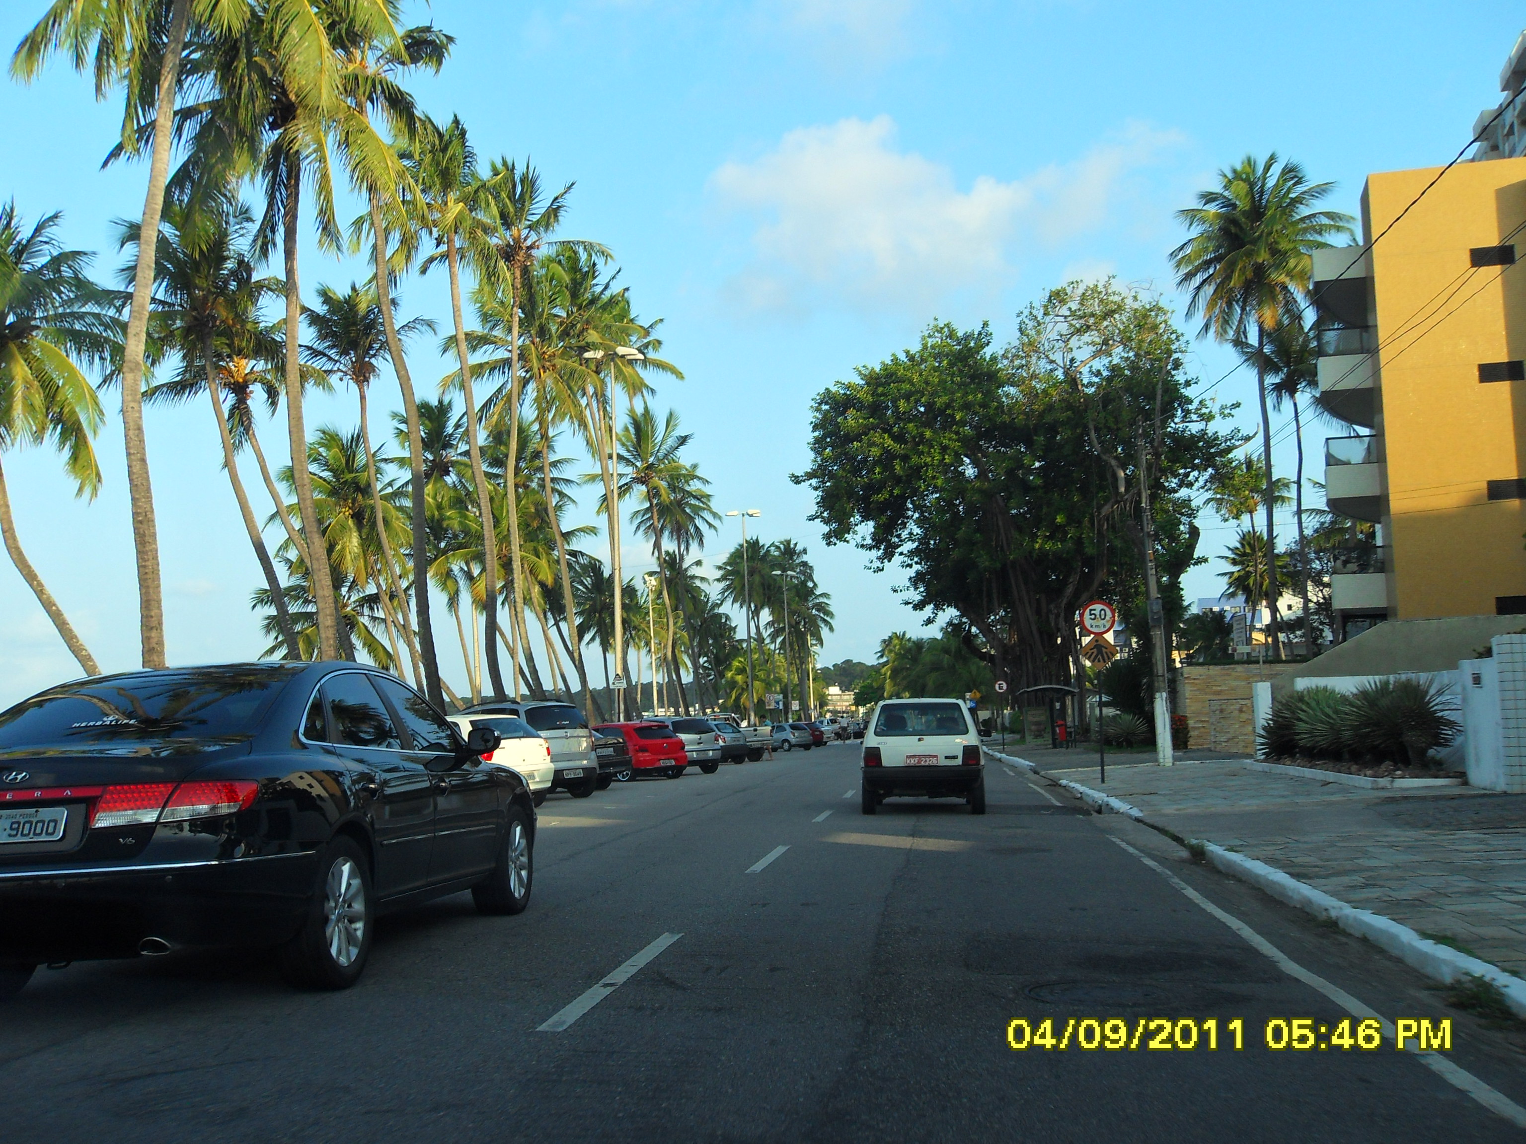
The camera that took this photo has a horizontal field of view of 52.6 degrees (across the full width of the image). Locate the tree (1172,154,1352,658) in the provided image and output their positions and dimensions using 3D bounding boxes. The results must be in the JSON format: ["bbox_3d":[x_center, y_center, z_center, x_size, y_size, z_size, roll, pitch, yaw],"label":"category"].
[{"bbox_3d":[16.767,-4.219,50.000,5.911,18.904,5.911,-2,-6,0],"label":"tree"}]

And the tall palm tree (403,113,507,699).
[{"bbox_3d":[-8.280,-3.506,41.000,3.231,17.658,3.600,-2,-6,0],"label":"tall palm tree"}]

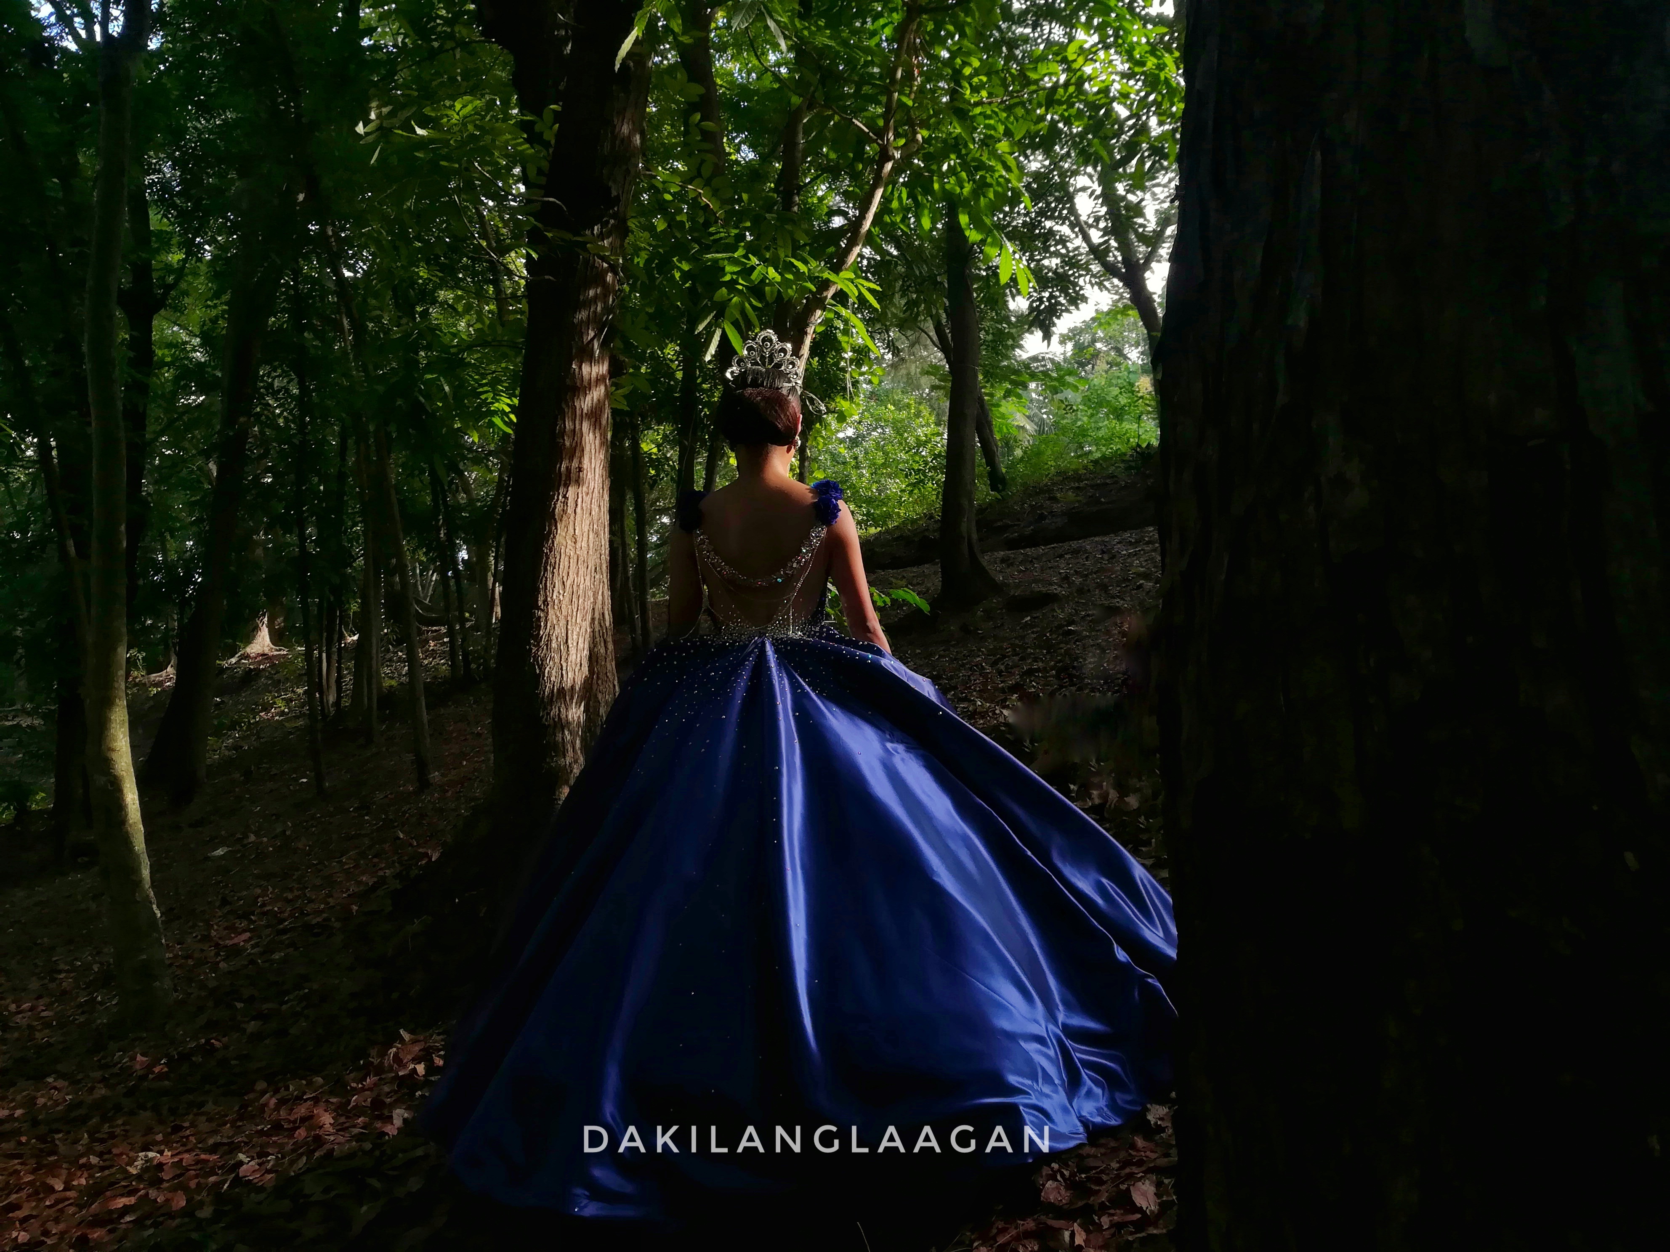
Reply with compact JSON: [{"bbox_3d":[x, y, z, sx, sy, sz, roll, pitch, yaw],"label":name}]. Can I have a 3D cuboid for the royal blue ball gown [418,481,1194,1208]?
[{"bbox_3d":[-0.030,0.350,2.740,1.600,1.360,1.250,0,3,0],"label":"royal blue ball gown"}]

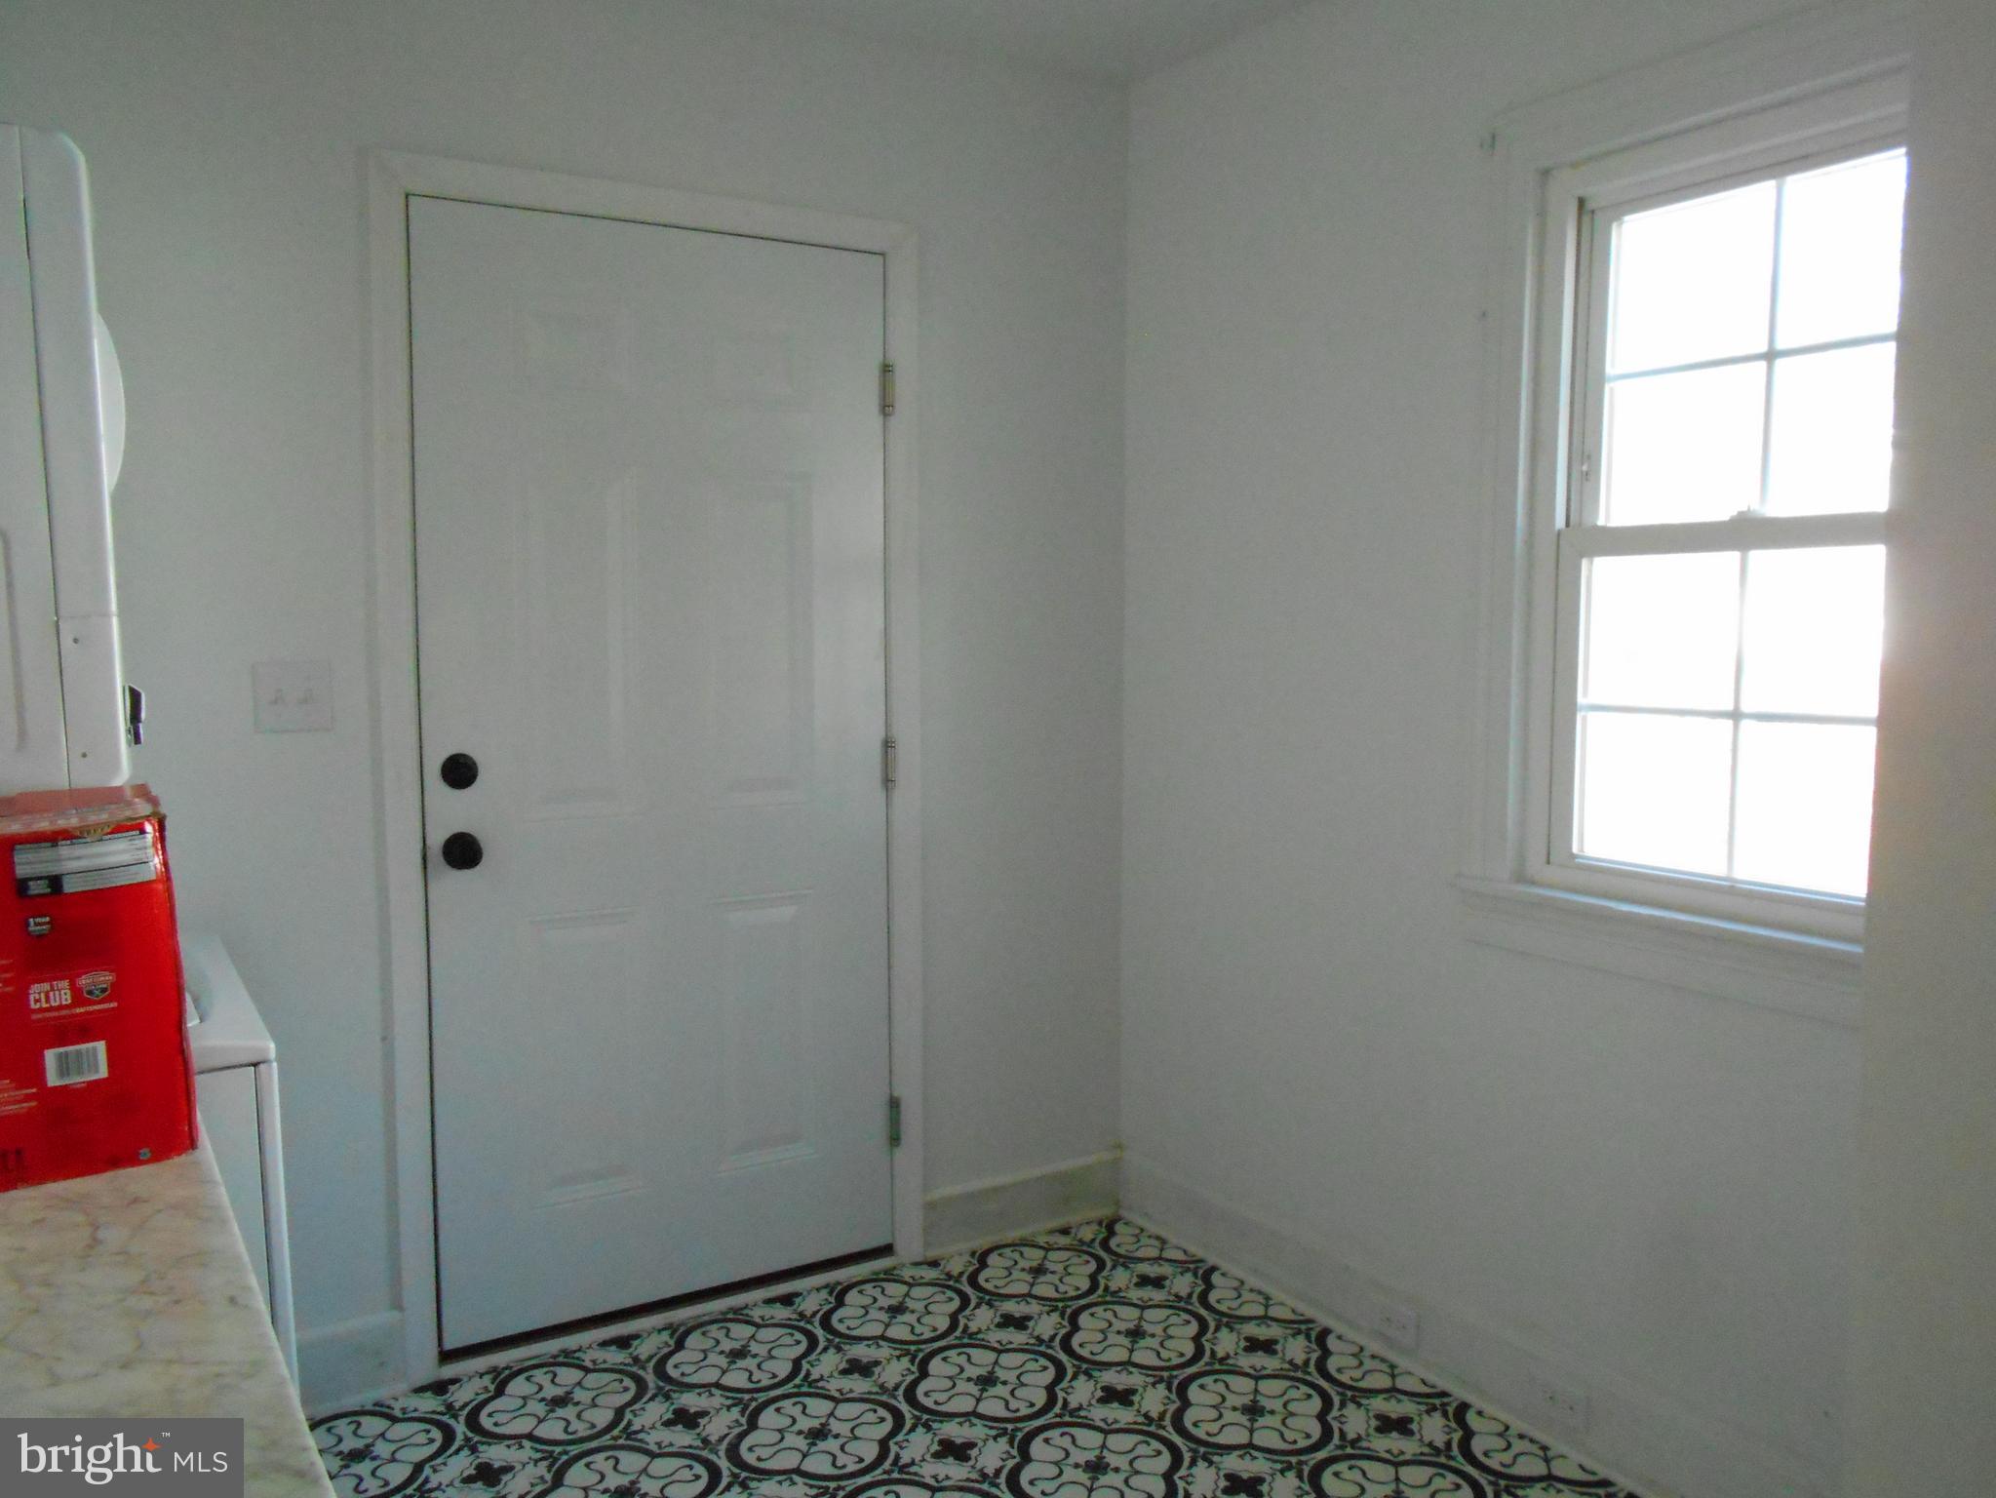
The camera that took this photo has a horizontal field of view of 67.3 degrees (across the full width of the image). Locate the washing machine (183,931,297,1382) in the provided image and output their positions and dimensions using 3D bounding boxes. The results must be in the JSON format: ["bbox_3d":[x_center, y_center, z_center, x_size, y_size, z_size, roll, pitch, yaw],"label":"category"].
[{"bbox_3d":[-1.275,0.765,1.825,0.670,0.890,0.685,-3,5,-32],"label":"washing machine"}]

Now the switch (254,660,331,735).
[{"bbox_3d":[-1.173,-0.086,2.499,0.119,0.116,0.014,-3,5,-32],"label":"switch"}]

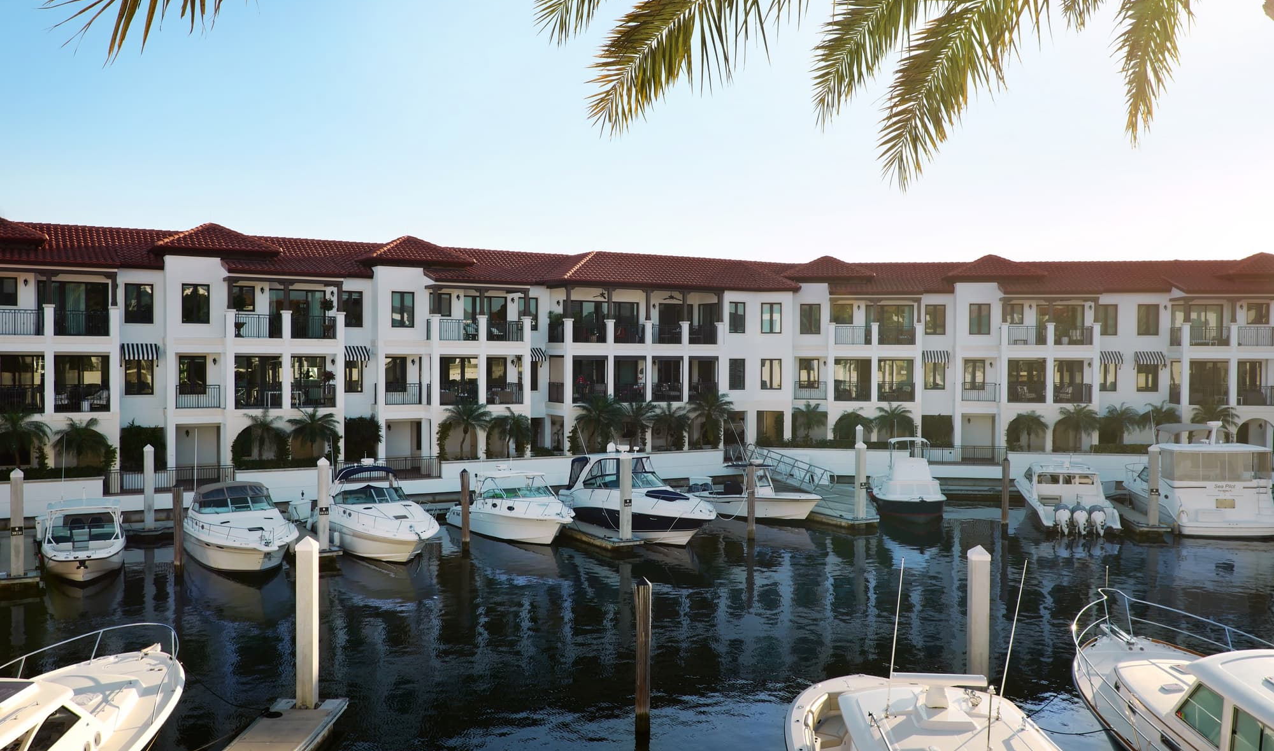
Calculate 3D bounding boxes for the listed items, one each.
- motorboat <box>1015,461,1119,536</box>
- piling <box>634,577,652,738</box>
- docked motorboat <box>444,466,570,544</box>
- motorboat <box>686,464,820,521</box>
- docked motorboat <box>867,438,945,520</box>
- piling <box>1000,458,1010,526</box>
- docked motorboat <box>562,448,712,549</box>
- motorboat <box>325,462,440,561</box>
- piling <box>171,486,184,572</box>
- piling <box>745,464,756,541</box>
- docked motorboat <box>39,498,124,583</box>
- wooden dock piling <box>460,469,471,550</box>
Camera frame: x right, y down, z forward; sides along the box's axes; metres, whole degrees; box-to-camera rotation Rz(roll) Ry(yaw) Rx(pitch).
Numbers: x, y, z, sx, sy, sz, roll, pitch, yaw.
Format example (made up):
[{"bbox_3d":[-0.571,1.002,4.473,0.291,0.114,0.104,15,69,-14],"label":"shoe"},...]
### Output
[{"bbox_3d":[19.815,5.144,49.355,3.400,3.000,10.600,0,1,11],"label":"motorboat"},{"bbox_3d":[0.121,5.364,20.344,0.330,3.065,0.330,0,1,0],"label":"piling"},{"bbox_3d":[-4.860,5.175,43.681,2.800,2.900,8.900,0,1,-32],"label":"docked motorboat"},{"bbox_3d":[5.592,5.276,49.861,2.500,2.600,7.400,-1,1,-45],"label":"motorboat"},{"bbox_3d":[13.210,4.791,50.992,3.100,3.600,9.000,0,1,8],"label":"docked motorboat"},{"bbox_3d":[15.840,5.064,45.558,0.330,3.039,0.330,1,1,19],"label":"piling"},{"bbox_3d":[0.243,4.790,44.095,3.350,3.700,10.300,0,1,-29],"label":"docked motorboat"},{"bbox_3d":[-9.883,5.006,40.196,3.100,3.300,8.900,0,1,-32],"label":"motorboat"},{"bbox_3d":[-15.433,5.140,35.700,0.330,2.920,0.330,0,1,-23],"label":"piling"},{"bbox_3d":[4.522,5.009,42.042,0.330,3.161,0.330,0,1,6],"label":"piling"},{"bbox_3d":[-19.157,5.469,36.773,2.550,2.400,7.700,0,1,-27],"label":"docked motorboat"},{"bbox_3d":[-6.470,5.050,40.023,0.330,3.047,0.330,0,1,0],"label":"wooden dock piling"}]

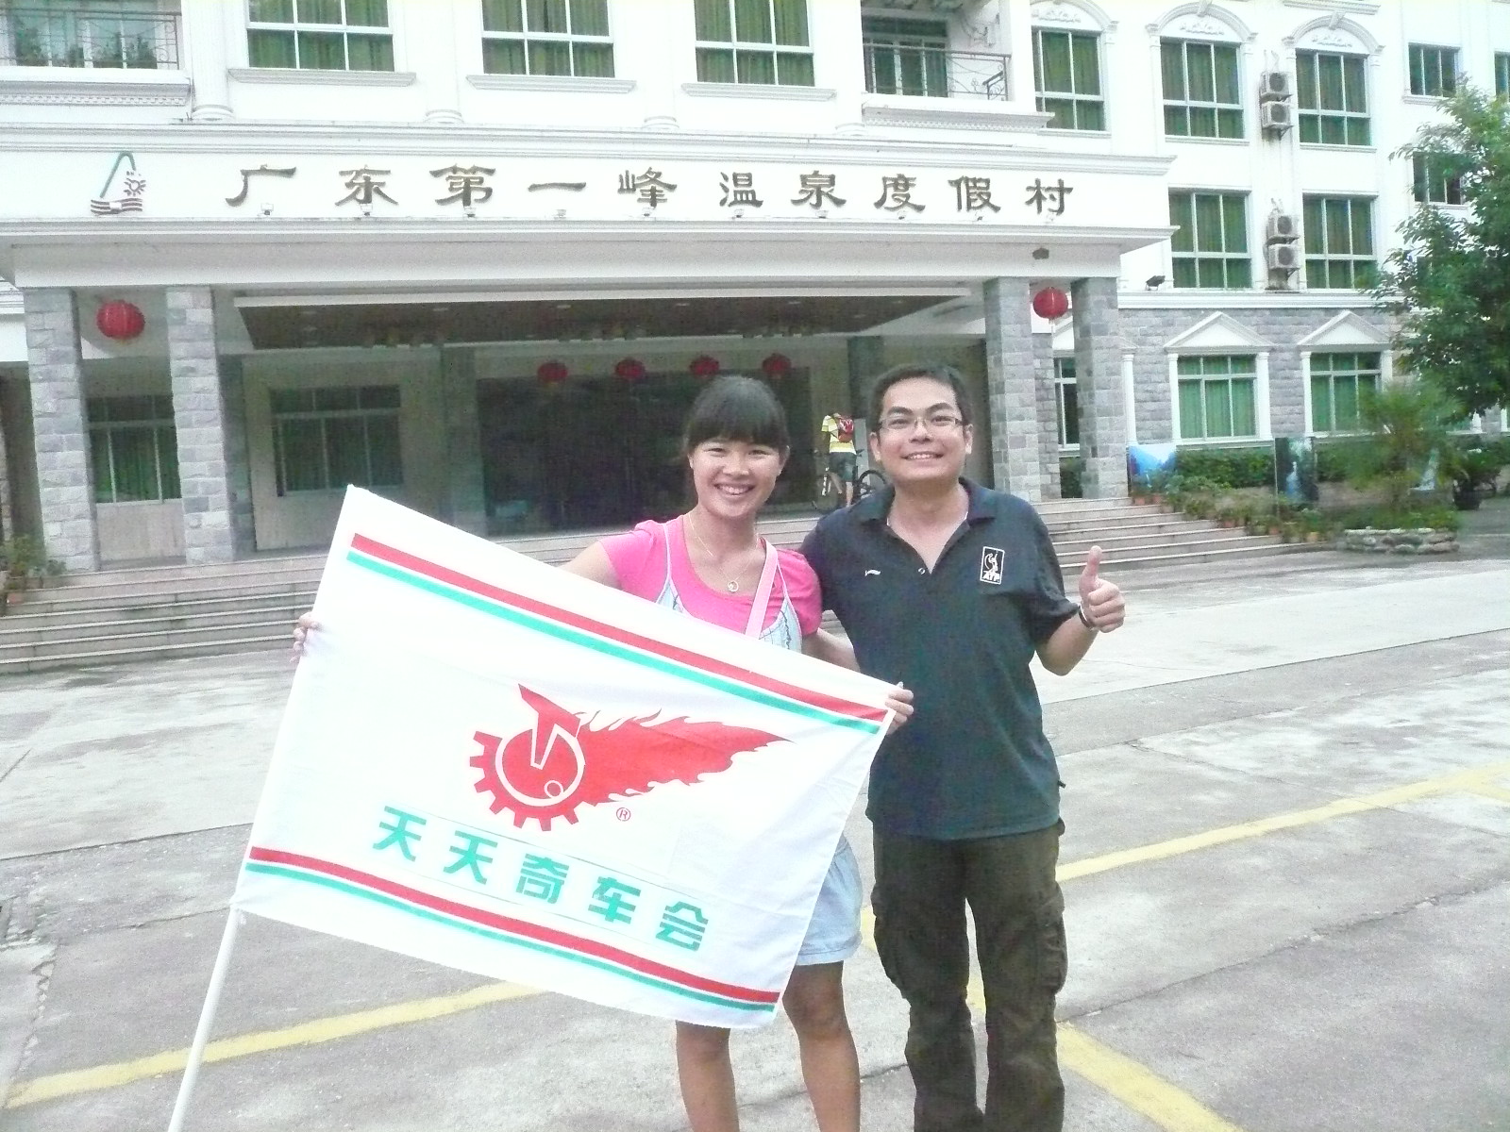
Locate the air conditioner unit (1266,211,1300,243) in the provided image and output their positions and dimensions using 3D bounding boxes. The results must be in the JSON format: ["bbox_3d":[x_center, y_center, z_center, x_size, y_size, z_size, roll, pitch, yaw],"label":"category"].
[{"bbox_3d":[11.848,-7.617,27.383,0.740,0.530,0.290,-5,4,-19],"label":"air conditioner unit"}]

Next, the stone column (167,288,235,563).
[{"bbox_3d":[-7.323,-1.831,16.169,0.533,3.571,0.530,-5,3,-19],"label":"stone column"}]

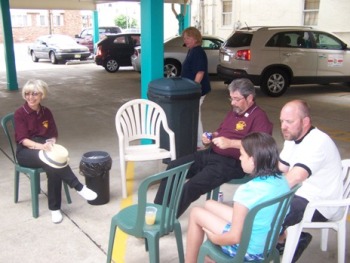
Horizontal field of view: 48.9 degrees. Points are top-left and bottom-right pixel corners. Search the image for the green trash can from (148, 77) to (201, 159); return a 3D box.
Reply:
[{"bbox_3d":[0.002,-0.144,4.791,0.540,1.030,0.540,-8,17,-31],"label":"green trash can"}]

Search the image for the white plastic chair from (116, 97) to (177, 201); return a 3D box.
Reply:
[{"bbox_3d":[-0.312,0.159,3.879,0.560,0.880,0.590,-2,15,-12],"label":"white plastic chair"}]

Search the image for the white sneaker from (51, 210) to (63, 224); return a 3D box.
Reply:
[{"bbox_3d":[-1.016,0.700,3.294,0.095,0.096,0.255,-6,16,-24],"label":"white sneaker"}]

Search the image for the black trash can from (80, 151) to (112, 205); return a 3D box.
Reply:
[{"bbox_3d":[-0.727,0.443,3.607,0.275,0.450,0.275,1,14,0],"label":"black trash can"}]

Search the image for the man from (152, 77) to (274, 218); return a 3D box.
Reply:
[{"bbox_3d":[0.282,0.185,3.119,1.000,1.220,0.570,-5,16,-23],"label":"man"}]

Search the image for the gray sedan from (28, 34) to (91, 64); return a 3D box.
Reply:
[{"bbox_3d":[-6.231,-4.422,20.516,1.770,1.410,4.650,-10,18,-37],"label":"gray sedan"}]

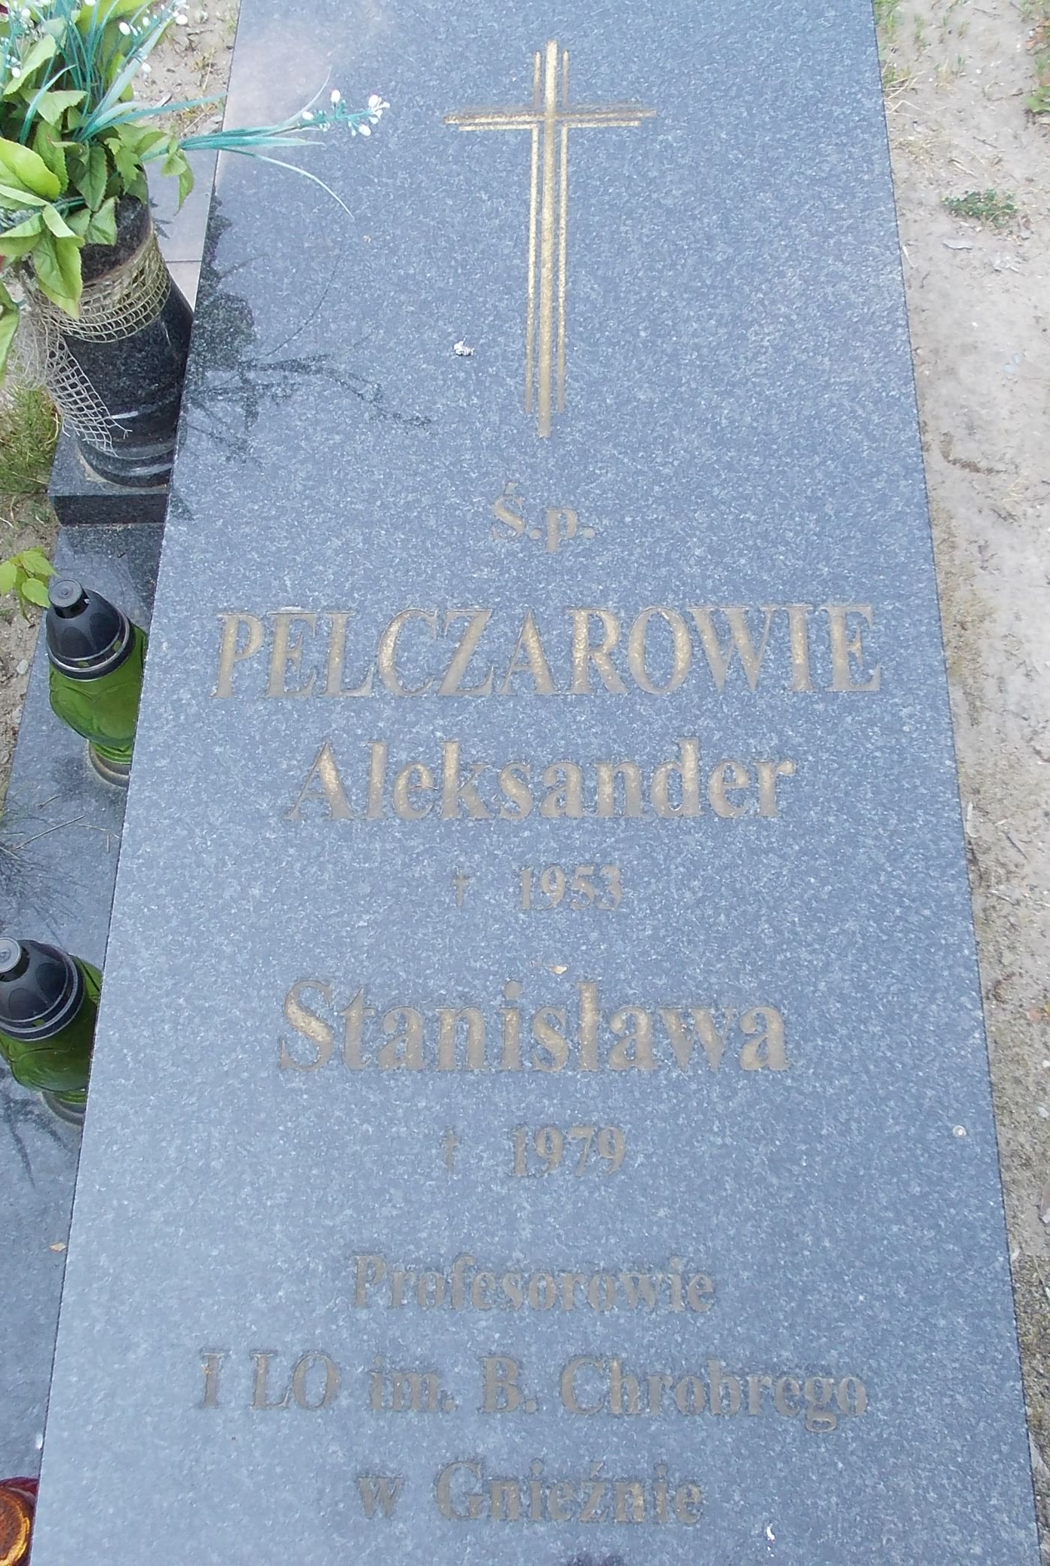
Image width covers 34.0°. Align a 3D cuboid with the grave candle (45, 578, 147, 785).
[{"bbox_3d":[-0.364,-0.096,1.500,0.108,0.244,0.108,-2,61,3],"label":"grave candle"}]

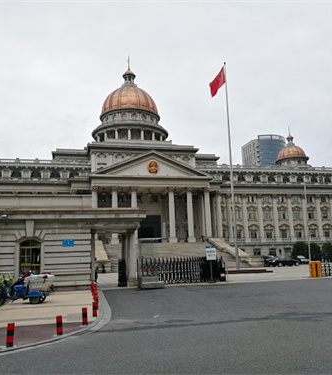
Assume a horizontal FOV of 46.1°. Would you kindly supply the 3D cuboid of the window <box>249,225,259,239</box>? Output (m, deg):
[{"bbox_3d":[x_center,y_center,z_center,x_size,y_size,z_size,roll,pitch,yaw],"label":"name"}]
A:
[{"bbox_3d":[21.260,10.597,94.742,2.456,3.556,0.450,0,-11,-14],"label":"window"}]

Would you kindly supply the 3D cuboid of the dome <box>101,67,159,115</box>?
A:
[{"bbox_3d":[-10.676,-28.444,116.744,17.288,15.508,17.288,0,-11,-14],"label":"dome"}]

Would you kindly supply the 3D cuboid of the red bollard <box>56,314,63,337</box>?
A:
[{"bbox_3d":[-2.459,3.212,9.056,0.148,0.417,0.148,-2,-10,0],"label":"red bollard"}]

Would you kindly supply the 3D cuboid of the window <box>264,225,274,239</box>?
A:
[{"bbox_3d":[23.681,10.113,89.233,2.300,3.400,0.400,1,-11,-13],"label":"window"}]

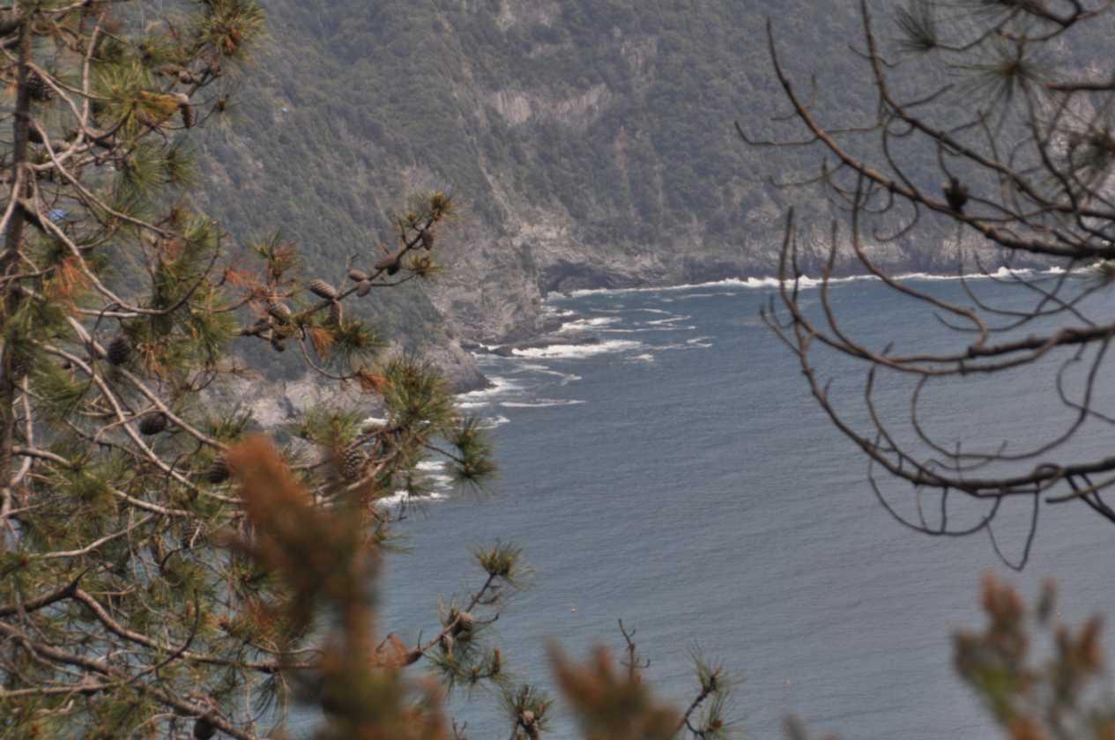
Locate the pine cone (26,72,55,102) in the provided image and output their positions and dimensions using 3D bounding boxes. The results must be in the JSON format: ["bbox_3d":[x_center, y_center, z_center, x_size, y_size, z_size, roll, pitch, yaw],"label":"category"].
[{"bbox_3d":[-1.495,-0.818,15.000,0.075,0.090,0.075,-21,-30,0],"label":"pine cone"}]

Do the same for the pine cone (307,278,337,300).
[{"bbox_3d":[-0.677,-0.232,15.000,0.092,0.045,0.045,32,0,0],"label":"pine cone"}]

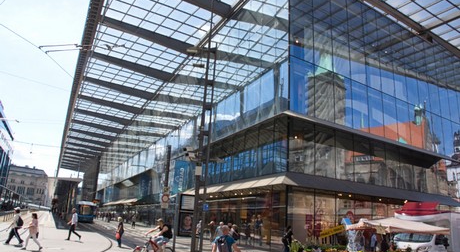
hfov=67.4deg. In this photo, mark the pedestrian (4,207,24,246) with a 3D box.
[{"bbox_3d":[-10.611,4.924,16.957,0.820,1.760,0.500,6,-15,-11],"label":"pedestrian"}]

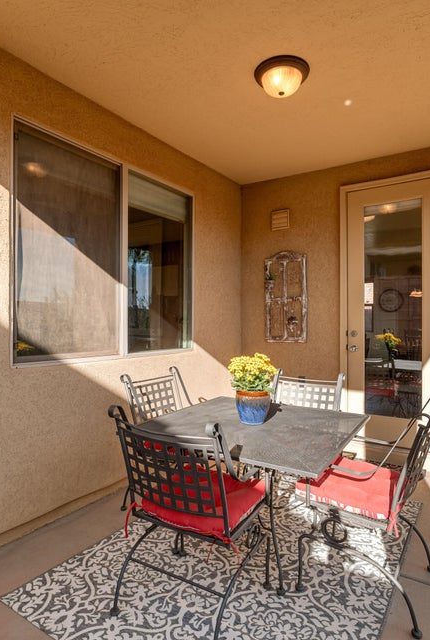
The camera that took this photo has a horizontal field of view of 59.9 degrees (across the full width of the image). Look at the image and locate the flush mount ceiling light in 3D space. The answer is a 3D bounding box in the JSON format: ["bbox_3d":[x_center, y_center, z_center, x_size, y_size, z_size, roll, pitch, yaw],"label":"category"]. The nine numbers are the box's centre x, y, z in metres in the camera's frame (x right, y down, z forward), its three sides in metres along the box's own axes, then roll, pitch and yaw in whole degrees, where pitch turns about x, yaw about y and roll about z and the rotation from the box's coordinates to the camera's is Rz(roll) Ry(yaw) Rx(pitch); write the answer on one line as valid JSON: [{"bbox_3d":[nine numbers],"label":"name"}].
[{"bbox_3d":[0.418,-1.458,2.310,0.345,0.138,0.345,0,0,0],"label":"flush mount ceiling light"}]

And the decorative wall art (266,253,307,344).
[{"bbox_3d":[0.740,-0.247,3.950,0.455,0.955,0.050,0,0,31],"label":"decorative wall art"}]

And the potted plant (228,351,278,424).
[{"bbox_3d":[0.223,0.402,2.210,0.290,0.405,0.290,0,0,0],"label":"potted plant"}]

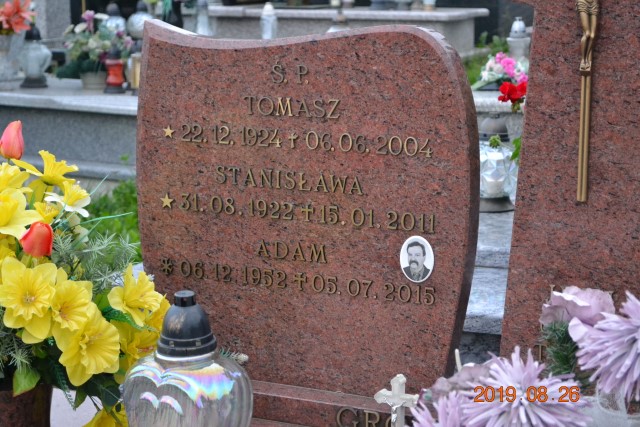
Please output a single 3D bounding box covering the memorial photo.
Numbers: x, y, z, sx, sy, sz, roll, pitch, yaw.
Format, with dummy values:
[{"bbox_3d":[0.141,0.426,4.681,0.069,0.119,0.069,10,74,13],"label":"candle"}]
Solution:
[{"bbox_3d":[0.169,0.080,2.230,0.063,0.084,0.009,5,12,23],"label":"memorial photo"}]

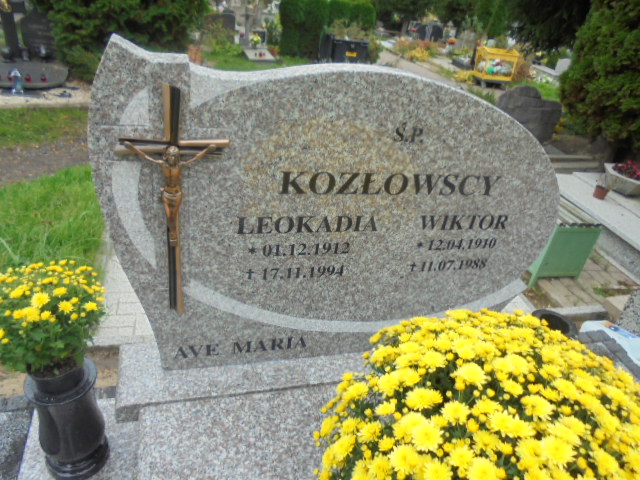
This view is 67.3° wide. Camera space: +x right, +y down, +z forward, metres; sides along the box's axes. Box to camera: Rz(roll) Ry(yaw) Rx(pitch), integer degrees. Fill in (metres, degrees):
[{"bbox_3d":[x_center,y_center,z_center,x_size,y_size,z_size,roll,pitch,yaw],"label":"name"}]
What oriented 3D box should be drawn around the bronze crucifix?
[{"bbox_3d":[-0.350,-0.057,1.168,0.247,0.620,0.070,-1,31,-16],"label":"bronze crucifix"}]

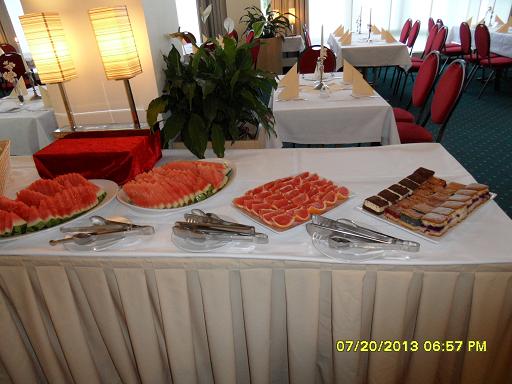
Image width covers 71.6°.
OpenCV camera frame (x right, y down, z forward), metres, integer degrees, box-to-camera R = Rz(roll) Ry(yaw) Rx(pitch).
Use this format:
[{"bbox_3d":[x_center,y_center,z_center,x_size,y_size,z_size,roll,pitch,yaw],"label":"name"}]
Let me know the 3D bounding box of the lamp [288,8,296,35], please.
[{"bbox_3d":[0.685,-3.172,6.613,0.130,0.460,0.130,-1,29,7],"label":"lamp"}]

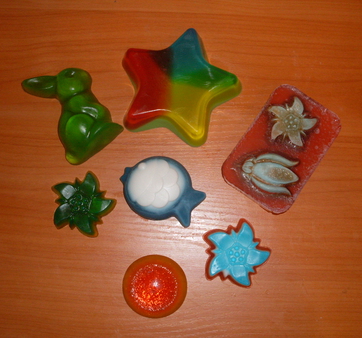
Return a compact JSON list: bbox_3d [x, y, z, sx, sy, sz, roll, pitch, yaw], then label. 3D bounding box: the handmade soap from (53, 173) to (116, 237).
[{"bbox_3d":[-0.081,0.027,0.398,0.053,0.014,0.052,20,82,3],"label":"handmade soap"}]

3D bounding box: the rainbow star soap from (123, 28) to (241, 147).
[{"bbox_3d":[-0.001,-0.069,0.406,0.102,0.028,0.095,11,82,1],"label":"rainbow star soap"}]

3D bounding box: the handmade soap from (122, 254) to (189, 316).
[{"bbox_3d":[-0.021,0.092,0.385,0.051,0.022,0.049,0,82,0],"label":"handmade soap"}]

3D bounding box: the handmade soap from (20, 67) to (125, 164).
[{"bbox_3d":[-0.091,-0.052,0.406,0.058,0.021,0.085,-38,84,-5],"label":"handmade soap"}]

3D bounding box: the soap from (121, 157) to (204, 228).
[{"bbox_3d":[-0.015,0.016,0.397,0.070,0.020,0.051,24,82,3],"label":"soap"}]

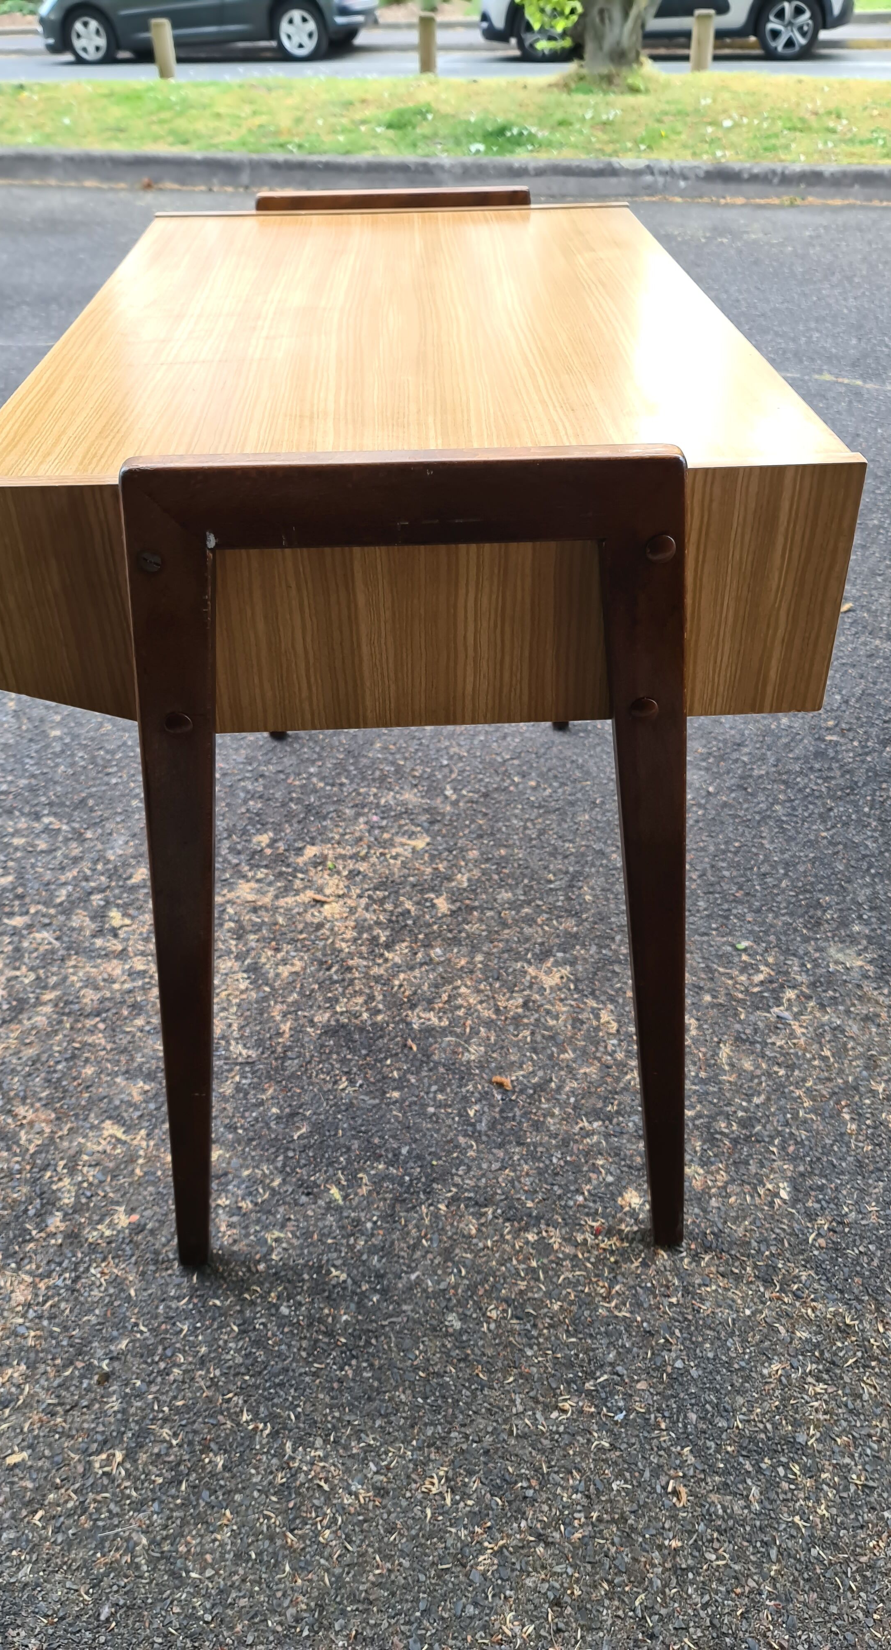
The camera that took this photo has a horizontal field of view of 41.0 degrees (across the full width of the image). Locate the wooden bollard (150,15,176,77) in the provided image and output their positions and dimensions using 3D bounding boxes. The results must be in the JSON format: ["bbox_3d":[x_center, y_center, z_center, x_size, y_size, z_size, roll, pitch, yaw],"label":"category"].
[{"bbox_3d":[-2.527,-6.978,10.731,0.158,0.460,0.158,-7,37,-9],"label":"wooden bollard"}]

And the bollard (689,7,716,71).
[{"bbox_3d":[2.160,-6.575,10.031,0.158,0.460,0.158,5,37,9],"label":"bollard"}]

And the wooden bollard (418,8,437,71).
[{"bbox_3d":[-0.151,-6.792,10.381,0.158,0.460,0.158,-1,36,0],"label":"wooden bollard"}]

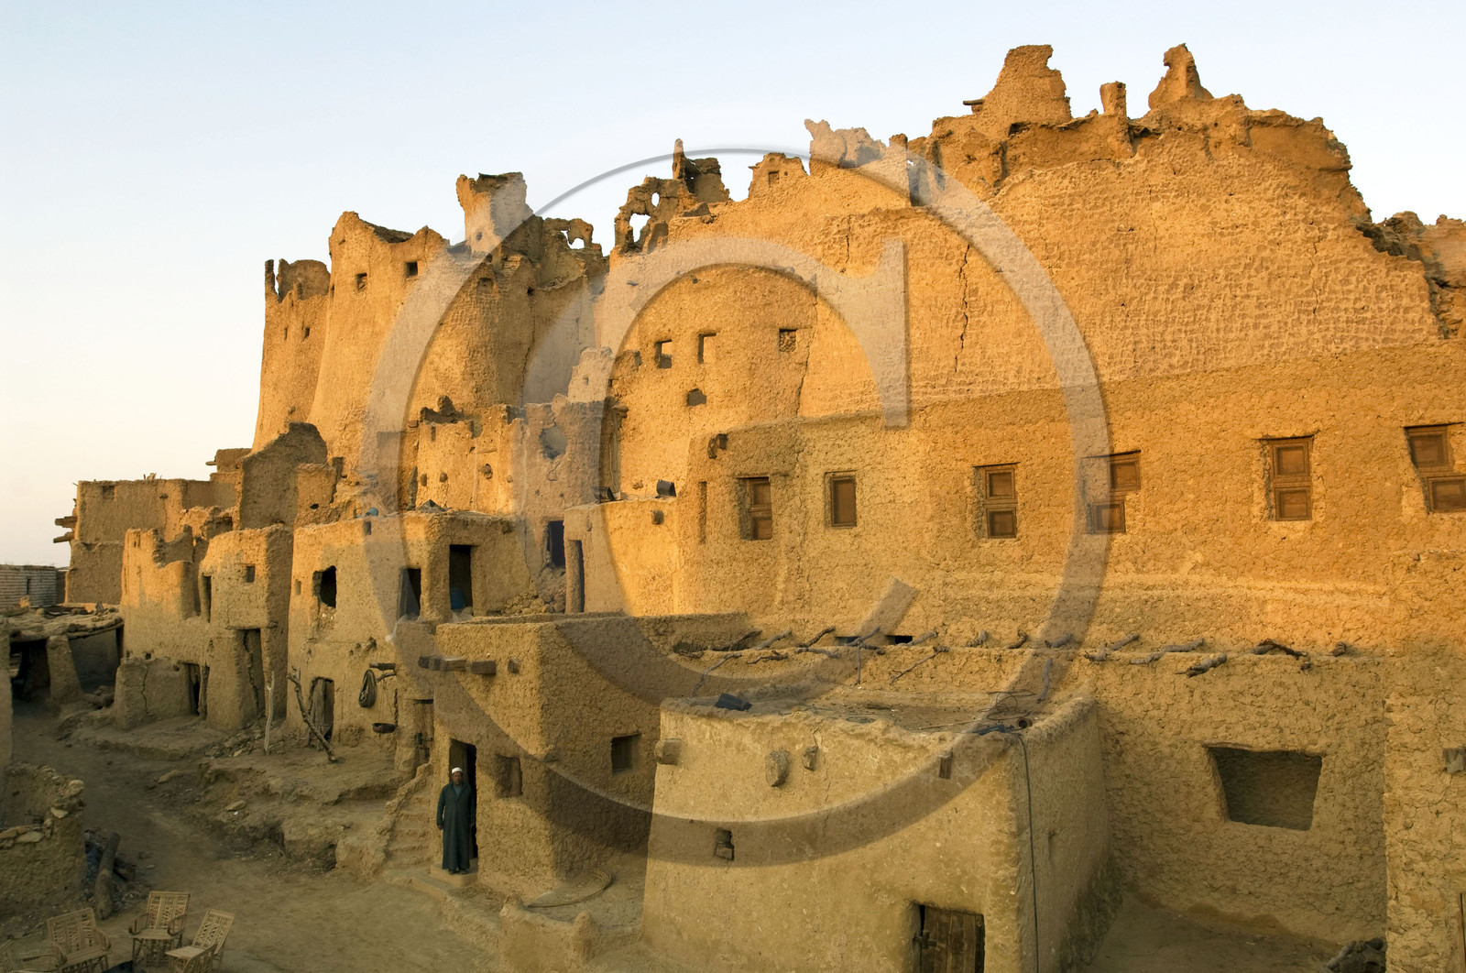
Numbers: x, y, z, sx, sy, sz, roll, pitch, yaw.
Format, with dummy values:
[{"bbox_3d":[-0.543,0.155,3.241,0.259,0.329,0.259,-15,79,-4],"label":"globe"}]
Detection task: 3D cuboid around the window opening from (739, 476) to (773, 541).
[{"bbox_3d":[0.425,0.404,20.600,0.620,1.140,0.200,-3,-5,28],"label":"window opening"}]

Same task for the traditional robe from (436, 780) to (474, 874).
[{"bbox_3d":[-4.503,5.517,18.500,0.600,1.450,0.350,0,-5,-9],"label":"traditional robe"}]

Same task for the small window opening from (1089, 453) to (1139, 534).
[{"bbox_3d":[6.540,0.127,19.600,0.780,1.360,0.180,-3,-6,37],"label":"small window opening"}]

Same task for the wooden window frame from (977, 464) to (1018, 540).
[{"bbox_3d":[4.261,0.239,18.300,0.600,1.180,0.200,-3,-5,30],"label":"wooden window frame"}]

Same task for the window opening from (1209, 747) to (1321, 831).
[{"bbox_3d":[7.249,4.115,15.500,1.330,1.050,0.300,-3,-5,30],"label":"window opening"}]

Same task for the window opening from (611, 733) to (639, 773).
[{"bbox_3d":[-1.787,4.406,18.800,0.200,0.580,0.520,-5,-6,44],"label":"window opening"}]

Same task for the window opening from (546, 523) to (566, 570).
[{"bbox_3d":[-4.130,1.389,26.500,0.520,1.080,0.300,-1,-5,14],"label":"window opening"}]

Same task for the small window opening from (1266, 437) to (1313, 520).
[{"bbox_3d":[7.959,-0.107,16.300,0.620,1.200,0.150,-4,-5,33],"label":"small window opening"}]

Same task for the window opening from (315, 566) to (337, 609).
[{"bbox_3d":[-9.283,2.314,26.000,0.720,0.980,0.220,-5,-6,43],"label":"window opening"}]

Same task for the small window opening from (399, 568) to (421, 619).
[{"bbox_3d":[-6.314,2.102,22.300,0.300,1.030,0.580,4,-6,-41],"label":"small window opening"}]

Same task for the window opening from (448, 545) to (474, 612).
[{"bbox_3d":[-5.494,1.862,23.000,0.520,1.330,0.220,3,-6,-38],"label":"window opening"}]

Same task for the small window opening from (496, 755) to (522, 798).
[{"bbox_3d":[-3.688,4.764,18.750,0.620,0.700,0.280,-4,-6,40],"label":"small window opening"}]

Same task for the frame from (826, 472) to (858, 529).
[{"bbox_3d":[1.883,0.245,19.500,0.480,0.930,0.180,-3,-5,22],"label":"frame"}]

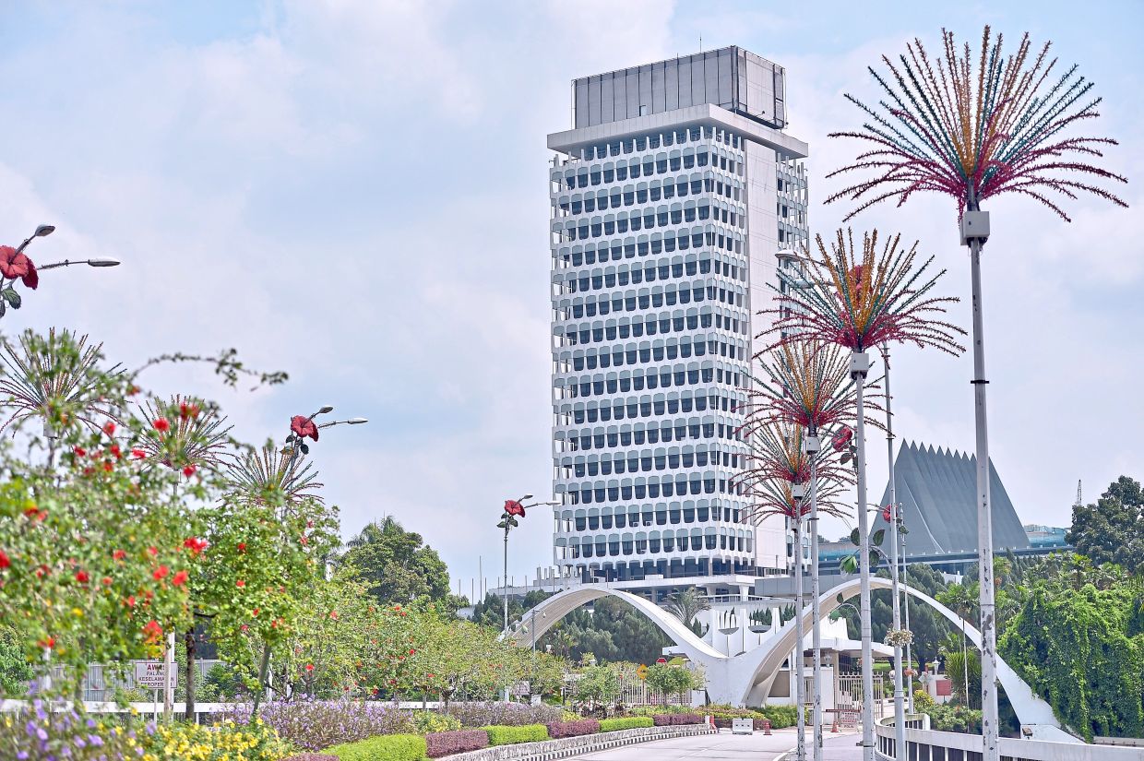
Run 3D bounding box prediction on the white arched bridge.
[{"bbox_3d":[12.428,20.346,162.965,47.500,11.100,3.800,-5,-10,28],"label":"white arched bridge"}]

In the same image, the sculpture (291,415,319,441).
[{"bbox_3d":[-7.995,1.422,66.540,0.850,0.780,0.700,4,-10,-30],"label":"sculpture"}]

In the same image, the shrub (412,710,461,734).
[{"bbox_3d":[-4.013,10.327,66.000,1.200,1.100,2.800,-2,-9,7],"label":"shrub"}]

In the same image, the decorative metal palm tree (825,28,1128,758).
[{"bbox_3d":[5.671,0.526,30.855,4.250,11.000,4.250,-2,-9,10],"label":"decorative metal palm tree"}]

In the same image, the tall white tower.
[{"bbox_3d":[15.430,-7.710,311.800,26.900,72.700,26.700,-7,-10,35],"label":"tall white tower"}]

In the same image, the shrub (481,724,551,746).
[{"bbox_3d":[-2.013,12.674,79.826,0.620,0.630,16.762,-1,-9,5],"label":"shrub"}]

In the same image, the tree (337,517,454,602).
[{"bbox_3d":[-15.180,19.320,190.000,10.200,14.800,10.200,0,-9,-5],"label":"tree"}]

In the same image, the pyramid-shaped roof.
[{"bbox_3d":[57.949,19.300,340.638,14.000,18.000,31.000,-7,-10,35],"label":"pyramid-shaped roof"}]

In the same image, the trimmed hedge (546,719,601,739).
[{"bbox_3d":[-0.022,15.972,102.079,0.620,0.650,22.357,-1,-9,6],"label":"trimmed hedge"}]

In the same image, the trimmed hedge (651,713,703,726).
[{"bbox_3d":[6.943,22.792,149.112,0.650,0.680,22.664,-2,-9,11],"label":"trimmed hedge"}]

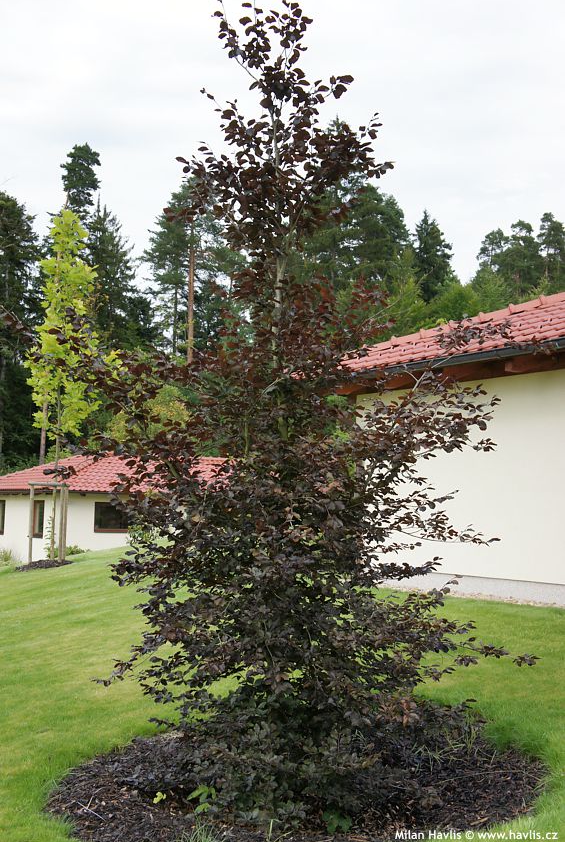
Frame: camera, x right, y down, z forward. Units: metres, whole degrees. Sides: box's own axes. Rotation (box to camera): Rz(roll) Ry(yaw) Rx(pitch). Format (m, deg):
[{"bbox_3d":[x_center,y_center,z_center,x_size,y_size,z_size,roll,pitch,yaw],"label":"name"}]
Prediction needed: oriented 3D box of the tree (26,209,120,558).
[{"bbox_3d":[-4.060,-0.750,21.000,1.780,6.800,1.700,2,-5,-11],"label":"tree"}]

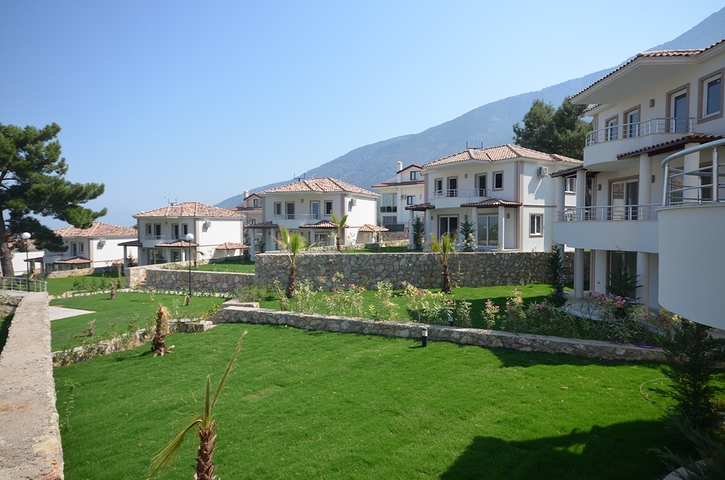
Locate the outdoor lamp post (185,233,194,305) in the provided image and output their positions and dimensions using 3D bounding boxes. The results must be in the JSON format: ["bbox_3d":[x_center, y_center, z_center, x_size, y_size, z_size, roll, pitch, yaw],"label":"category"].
[{"bbox_3d":[-9.201,1.423,22.574,0.420,3.542,0.420,-1,2,-22],"label":"outdoor lamp post"}]

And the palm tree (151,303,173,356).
[{"bbox_3d":[-6.154,2.735,12.919,0.650,1.653,0.650,-1,3,-26],"label":"palm tree"}]

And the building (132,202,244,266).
[{"bbox_3d":[-21.890,-0.548,52.631,10.350,8.050,10.600,1,2,21],"label":"building"}]

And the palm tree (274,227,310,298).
[{"bbox_3d":[-3.247,1.076,19.859,1.750,3.375,1.750,-1,2,-9],"label":"palm tree"}]

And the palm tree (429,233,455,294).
[{"bbox_3d":[4.005,1.147,20.864,1.400,3.084,1.400,0,2,11],"label":"palm tree"}]

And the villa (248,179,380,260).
[{"bbox_3d":[-4.391,-2.300,42.673,10.180,7.810,8.830,1,3,25],"label":"villa"}]

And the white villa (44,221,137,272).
[{"bbox_3d":[-35.333,1.512,55.364,10.180,7.810,8.830,1,3,25],"label":"white villa"}]

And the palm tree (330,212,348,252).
[{"bbox_3d":[-1.671,-0.573,30.001,1.250,2.972,1.250,0,2,-3],"label":"palm tree"}]

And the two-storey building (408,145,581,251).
[{"bbox_3d":[10.185,-3.417,32.915,9.020,7.810,10.330,-2,3,-35],"label":"two-storey building"}]

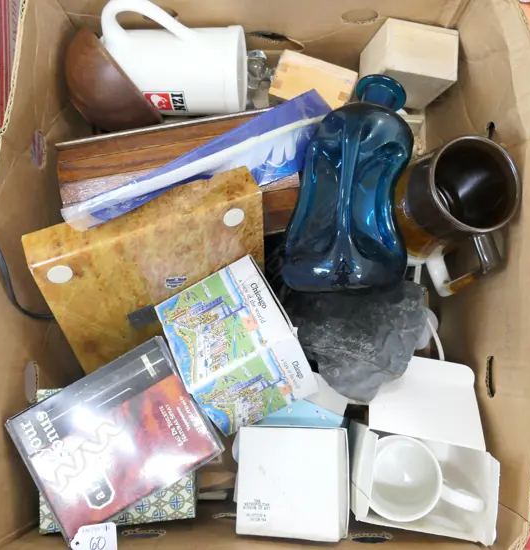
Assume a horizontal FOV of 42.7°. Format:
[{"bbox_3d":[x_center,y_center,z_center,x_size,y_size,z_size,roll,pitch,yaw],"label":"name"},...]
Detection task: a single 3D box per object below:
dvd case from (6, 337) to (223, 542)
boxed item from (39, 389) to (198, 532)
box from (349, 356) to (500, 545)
[{"bbox_3d":[-0.145,0.161,0.670,0.166,0.022,0.132,-29,76,-14],"label":"dvd case"},{"bbox_3d":[-0.150,0.187,0.713,0.159,0.050,0.144,-1,84,1],"label":"boxed item"},{"bbox_3d":[0.158,0.179,0.690,0.122,0.103,0.150,7,84,2],"label":"box"}]

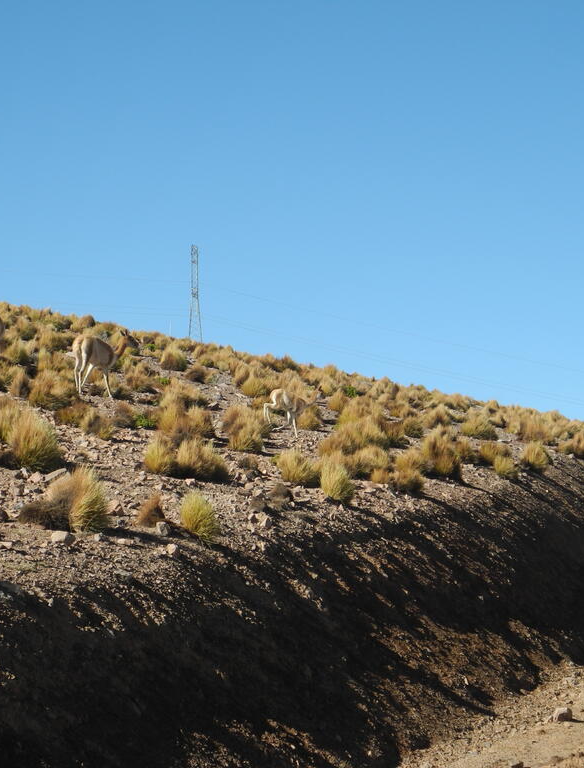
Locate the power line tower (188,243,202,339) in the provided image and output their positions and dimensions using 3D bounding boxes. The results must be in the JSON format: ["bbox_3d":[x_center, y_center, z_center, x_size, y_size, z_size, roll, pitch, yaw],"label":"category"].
[{"bbox_3d":[-22.557,-20.921,650.000,3.200,25.000,3.200,0,-1,0],"label":"power line tower"}]

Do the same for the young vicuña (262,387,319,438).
[{"bbox_3d":[-0.008,0.443,42.500,0.920,0.770,0.300,0,-1,-21],"label":"young vicuña"}]

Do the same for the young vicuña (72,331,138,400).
[{"bbox_3d":[-2.703,-0.275,40.300,0.400,1.000,1.150,-1,-2,41],"label":"young vicuña"}]

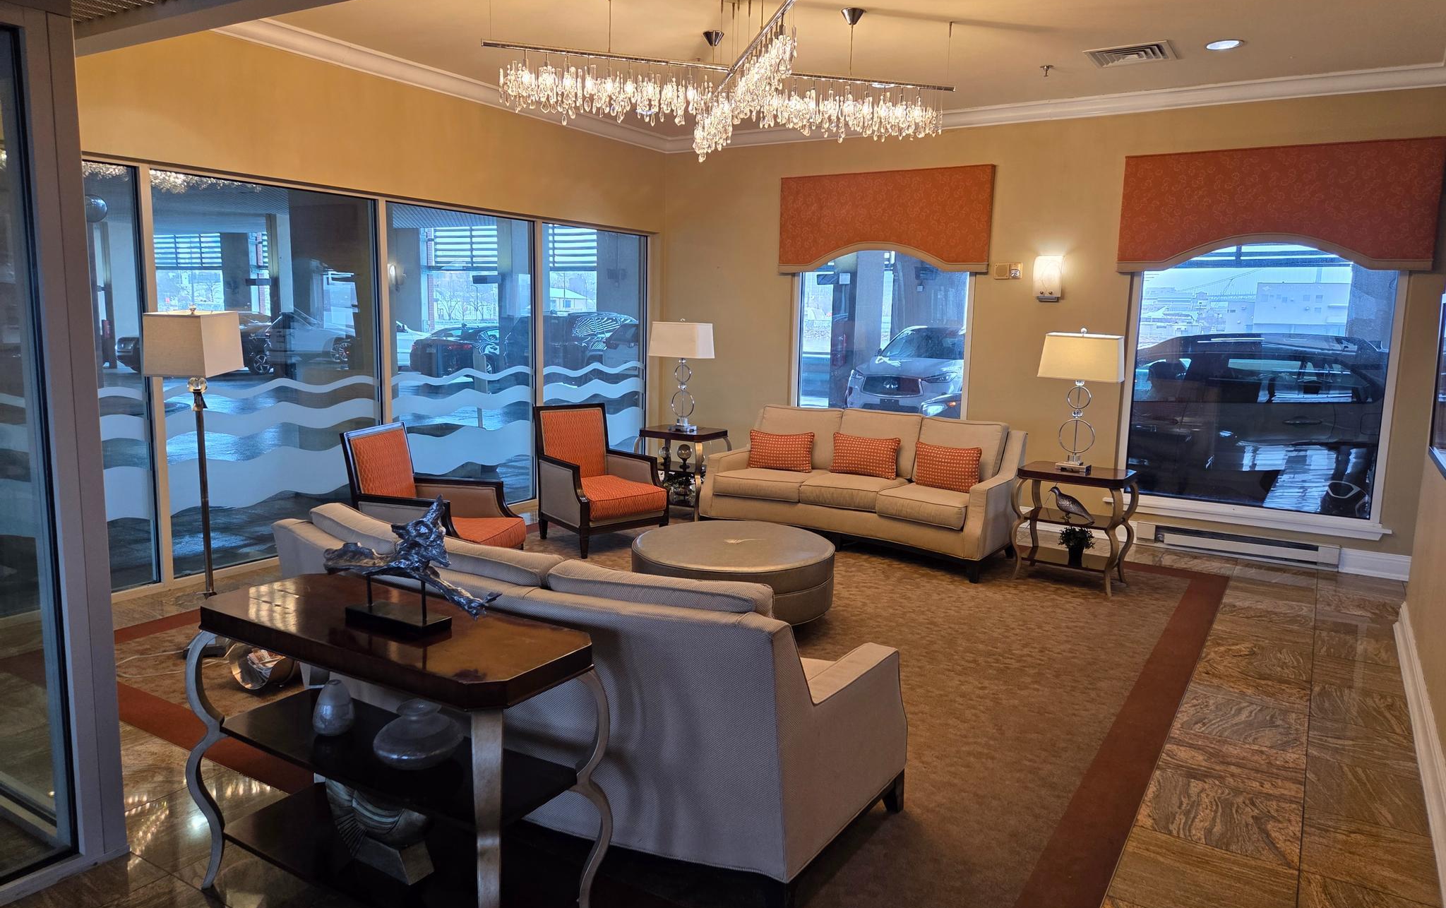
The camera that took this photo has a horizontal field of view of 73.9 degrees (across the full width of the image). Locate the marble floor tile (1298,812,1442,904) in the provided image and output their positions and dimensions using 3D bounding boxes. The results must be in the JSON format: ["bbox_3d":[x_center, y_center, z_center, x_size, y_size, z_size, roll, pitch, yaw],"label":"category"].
[{"bbox_3d":[1.987,1.239,2.956,0.358,0.012,0.456,6,9,32],"label":"marble floor tile"}]

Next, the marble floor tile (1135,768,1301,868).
[{"bbox_3d":[1.657,1.207,3.188,0.458,0.015,0.458,6,10,32],"label":"marble floor tile"}]

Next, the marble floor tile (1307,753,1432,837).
[{"bbox_3d":[2.229,1.191,3.339,0.358,0.012,0.456,6,9,32],"label":"marble floor tile"}]

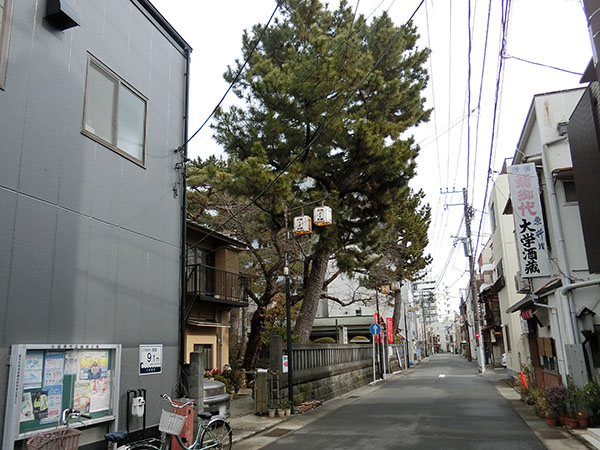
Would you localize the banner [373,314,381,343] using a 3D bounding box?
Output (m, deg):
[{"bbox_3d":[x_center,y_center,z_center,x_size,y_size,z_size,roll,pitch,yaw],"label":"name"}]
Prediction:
[{"bbox_3d":[4.758,6.354,26.600,0.520,1.780,0.100,-7,-15,18],"label":"banner"}]

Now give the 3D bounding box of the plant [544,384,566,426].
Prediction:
[{"bbox_3d":[5.353,3.782,9.079,0.420,0.780,0.400,-7,-15,18],"label":"plant"}]

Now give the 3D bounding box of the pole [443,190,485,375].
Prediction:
[{"bbox_3d":[10.674,3.282,27.612,1.700,11.500,0.700,-7,-15,18],"label":"pole"}]

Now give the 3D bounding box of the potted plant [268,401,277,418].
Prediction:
[{"bbox_3d":[-0.762,5.098,12.006,0.240,0.450,0.240,-2,-14,-1],"label":"potted plant"}]

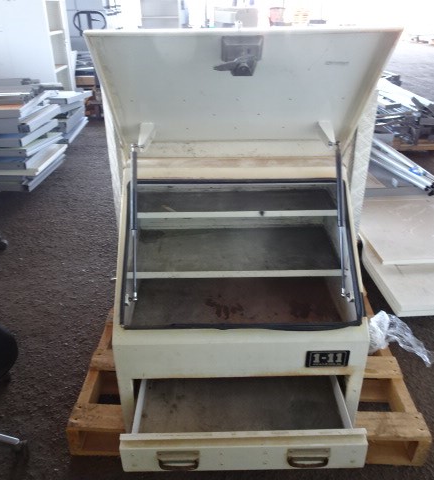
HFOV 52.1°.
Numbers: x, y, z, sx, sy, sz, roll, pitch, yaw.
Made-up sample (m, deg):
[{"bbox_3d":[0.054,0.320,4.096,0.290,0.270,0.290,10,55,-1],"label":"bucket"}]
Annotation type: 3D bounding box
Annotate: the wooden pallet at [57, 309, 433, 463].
[{"bbox_3d":[0.115,0.399,1.956,1.165,0.129,1.170,1,28,2],"label":"wooden pallet"}]

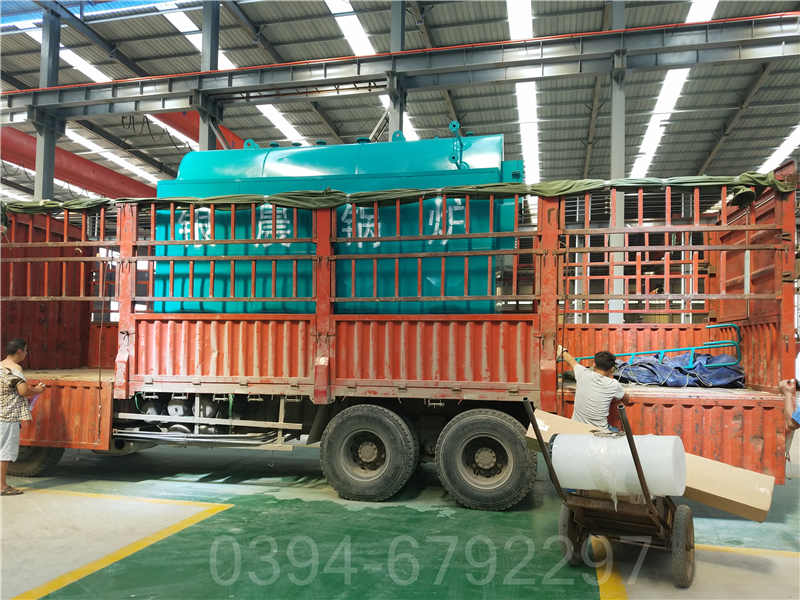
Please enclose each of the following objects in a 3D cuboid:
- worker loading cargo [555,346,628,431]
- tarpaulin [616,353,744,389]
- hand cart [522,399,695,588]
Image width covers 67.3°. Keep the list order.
[{"bbox_3d":[1.810,1.290,5.570,0.680,1.740,0.580,-1,-4,19],"label":"worker loading cargo"},{"bbox_3d":[3.400,0.850,7.520,1.450,0.420,0.850,0,-4,13],"label":"tarpaulin"},{"bbox_3d":[1.630,1.399,4.458,0.920,1.400,1.530,-2,-4,34],"label":"hand cart"}]

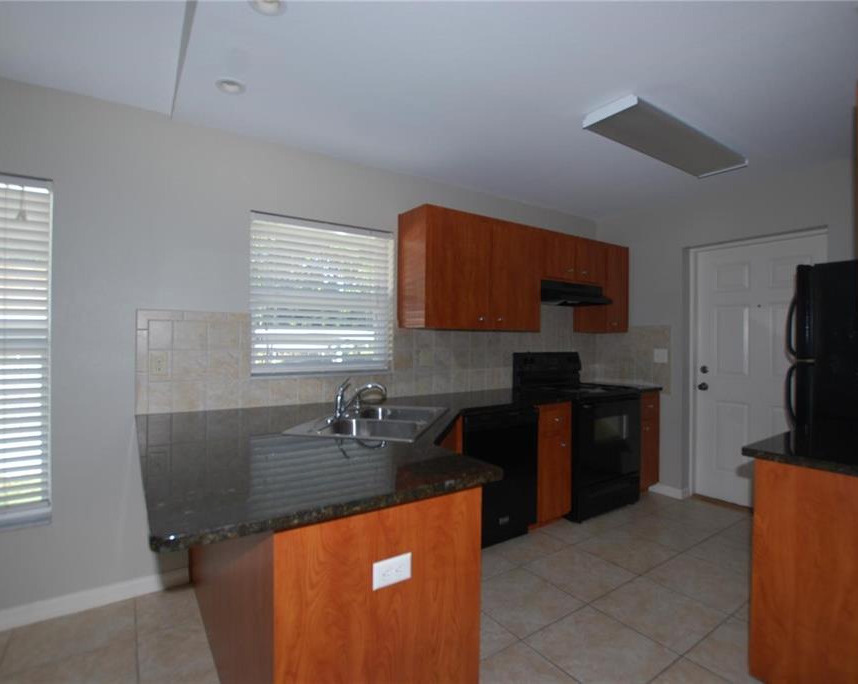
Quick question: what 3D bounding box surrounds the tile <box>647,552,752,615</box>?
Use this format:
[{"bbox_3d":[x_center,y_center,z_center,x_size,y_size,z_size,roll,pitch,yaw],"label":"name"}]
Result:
[{"bbox_3d":[1.500,1.300,2.320,0.460,0.012,0.450,0,-1,-33],"label":"tile"}]

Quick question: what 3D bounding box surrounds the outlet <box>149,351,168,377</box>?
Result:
[{"bbox_3d":[-1.367,0.116,2.164,0.074,0.119,0.010,0,-1,-33],"label":"outlet"}]

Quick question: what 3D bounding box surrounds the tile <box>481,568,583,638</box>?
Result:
[{"bbox_3d":[0.466,1.297,2.154,0.460,0.012,0.450,0,-1,-33],"label":"tile"}]

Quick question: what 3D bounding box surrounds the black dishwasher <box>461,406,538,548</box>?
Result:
[{"bbox_3d":[0.292,0.856,2.896,0.604,0.870,0.610,0,0,-33],"label":"black dishwasher"}]

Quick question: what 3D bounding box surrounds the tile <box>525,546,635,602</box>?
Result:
[{"bbox_3d":[0.848,1.294,2.407,0.451,0.010,0.451,0,0,-33],"label":"tile"}]

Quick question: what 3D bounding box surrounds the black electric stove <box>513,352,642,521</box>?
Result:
[{"bbox_3d":[1.197,0.693,3.466,0.764,1.190,0.655,0,0,-33],"label":"black electric stove"}]

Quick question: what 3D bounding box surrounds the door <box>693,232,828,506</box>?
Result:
[{"bbox_3d":[2.507,0.264,3.246,0.045,2.030,0.870,0,-1,-33],"label":"door"}]

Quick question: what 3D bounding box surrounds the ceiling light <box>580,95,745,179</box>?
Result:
[{"bbox_3d":[1.407,-1.136,2.458,1.221,0.070,0.290,0,0,-33],"label":"ceiling light"}]

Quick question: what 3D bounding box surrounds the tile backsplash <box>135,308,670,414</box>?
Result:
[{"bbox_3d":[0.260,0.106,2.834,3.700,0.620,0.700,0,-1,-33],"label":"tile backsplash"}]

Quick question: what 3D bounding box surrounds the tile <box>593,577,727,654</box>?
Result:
[{"bbox_3d":[1.111,1.297,2.060,0.460,0.012,0.450,0,-1,-33],"label":"tile"}]

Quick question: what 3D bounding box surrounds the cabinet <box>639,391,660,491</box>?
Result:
[{"bbox_3d":[1.660,0.850,3.797,0.364,0.875,0.605,0,0,-33],"label":"cabinet"}]

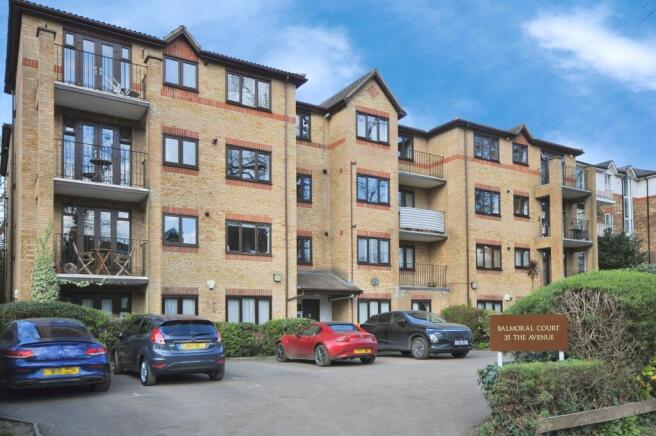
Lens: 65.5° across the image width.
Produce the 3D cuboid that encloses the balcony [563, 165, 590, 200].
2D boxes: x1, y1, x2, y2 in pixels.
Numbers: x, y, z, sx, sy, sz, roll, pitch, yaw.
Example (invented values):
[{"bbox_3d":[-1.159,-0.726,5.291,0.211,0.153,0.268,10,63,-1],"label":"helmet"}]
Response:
[{"bbox_3d":[13.127,-1.938,27.850,2.630,1.220,1.040,3,-6,-31],"label":"balcony"}]

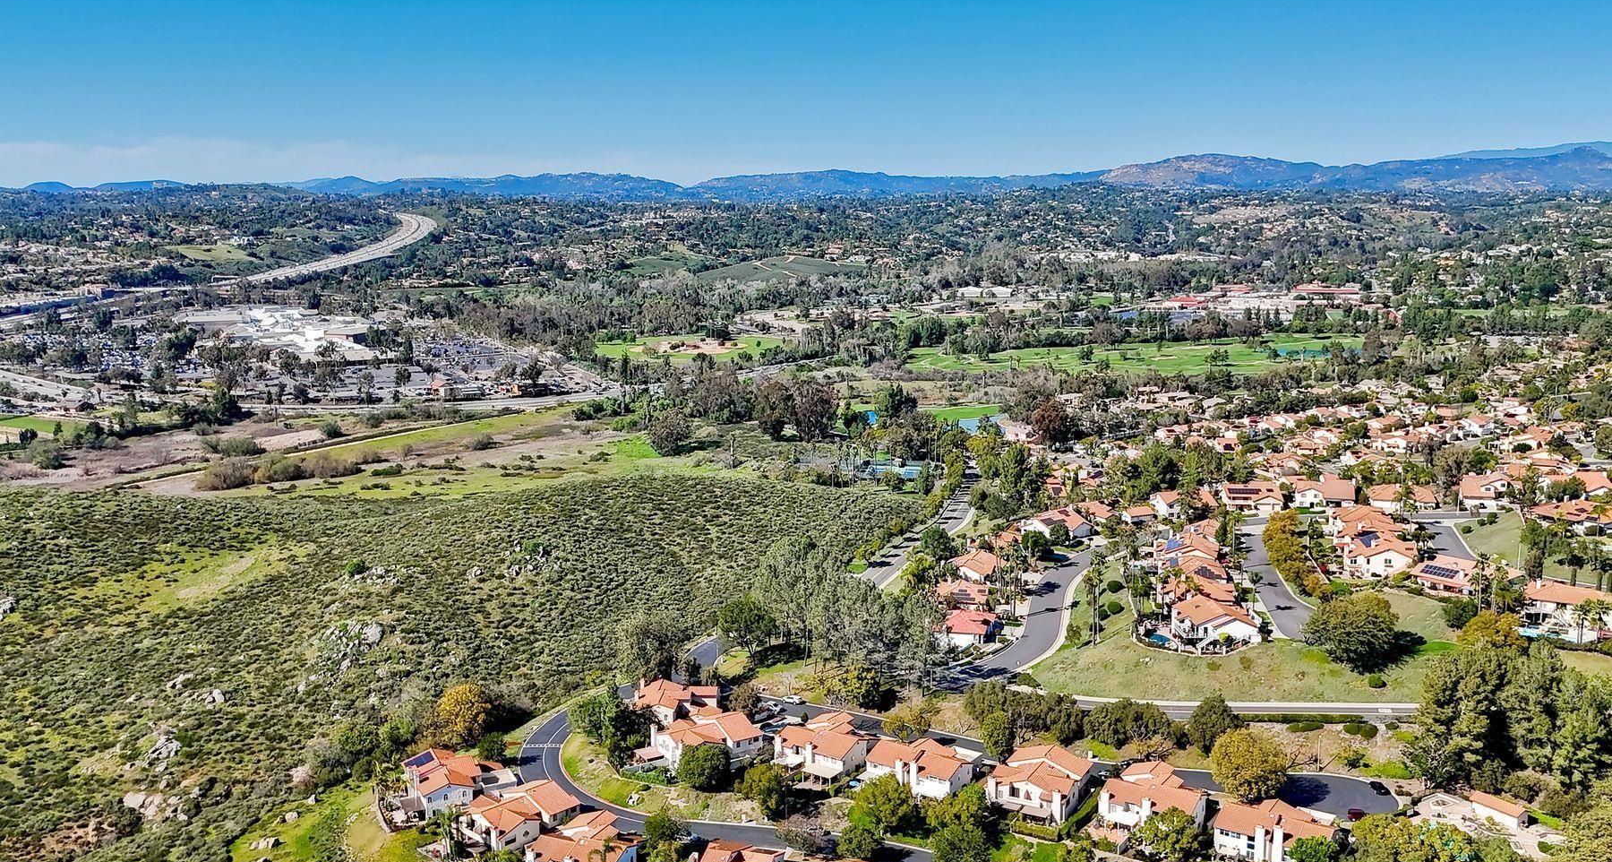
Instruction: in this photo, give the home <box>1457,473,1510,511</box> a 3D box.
[{"bbox_3d":[235.462,21.157,403.449,15.500,8.500,15.000,4,12,19],"label":"home"}]

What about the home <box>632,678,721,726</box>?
[{"bbox_3d":[-31.200,65.736,278.663,19.500,8.600,16.000,0,11,-2],"label":"home"}]

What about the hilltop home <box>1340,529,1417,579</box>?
[{"bbox_3d":[158.738,34.698,323.566,16.500,8.400,15.500,2,11,9],"label":"hilltop home"}]

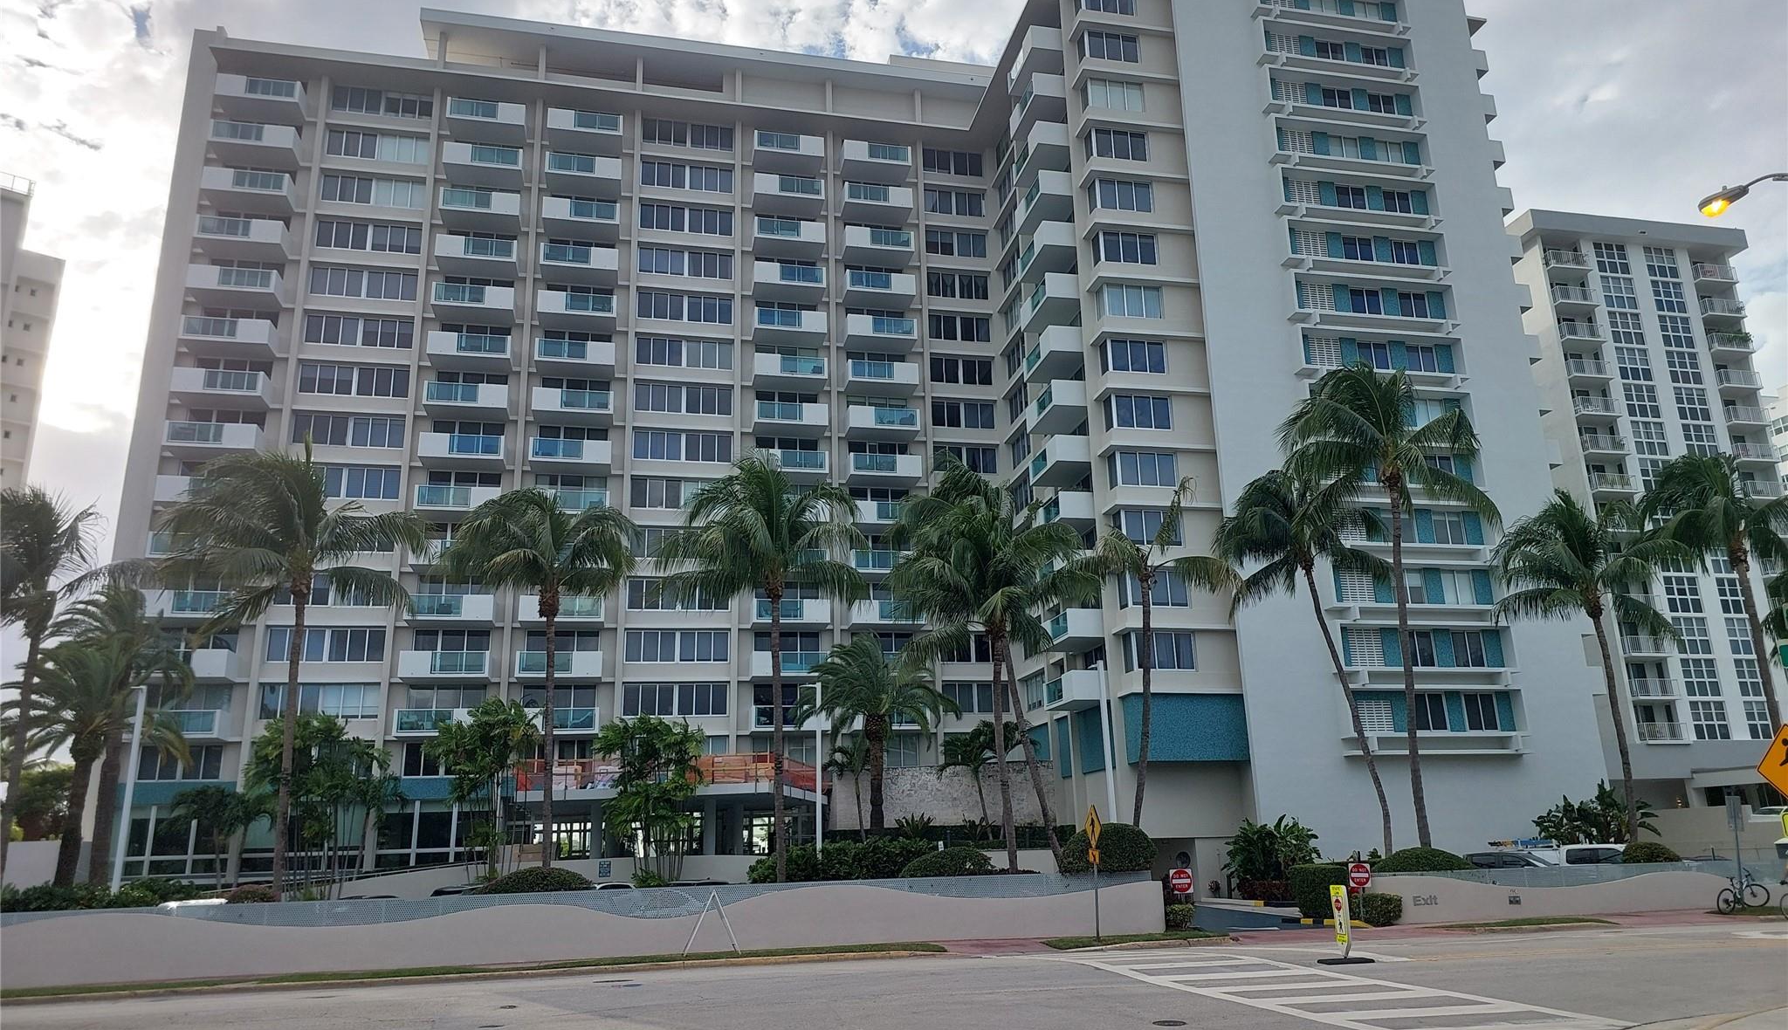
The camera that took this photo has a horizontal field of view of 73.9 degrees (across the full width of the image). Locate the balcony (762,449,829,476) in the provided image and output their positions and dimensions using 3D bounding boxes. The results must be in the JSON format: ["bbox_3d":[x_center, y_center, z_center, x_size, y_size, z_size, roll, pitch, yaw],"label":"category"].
[{"bbox_3d":[-5.625,-2.662,63.825,3.980,1.217,1.850,2,-16,-13],"label":"balcony"}]

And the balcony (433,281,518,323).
[{"bbox_3d":[-21.777,-11.057,61.845,4.021,1.212,1.580,2,-16,-13],"label":"balcony"}]

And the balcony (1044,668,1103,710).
[{"bbox_3d":[7.910,7.679,51.595,1.541,1.220,3.880,2,-16,-11],"label":"balcony"}]

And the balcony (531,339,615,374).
[{"bbox_3d":[-16.545,-8.151,61.779,3.969,1.210,1.635,2,-15,-13],"label":"balcony"}]

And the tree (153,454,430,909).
[{"bbox_3d":[-17.128,4.553,33.055,6.948,13.492,6.948,2,-16,-13],"label":"tree"}]

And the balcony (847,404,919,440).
[{"bbox_3d":[-0.660,-4.995,65.062,3.974,1.206,1.580,2,-16,-13],"label":"balcony"}]

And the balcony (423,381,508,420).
[{"bbox_3d":[-21.630,-5.825,60.404,4.003,1.200,1.580,2,-16,-13],"label":"balcony"}]

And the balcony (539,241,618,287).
[{"bbox_3d":[-16.672,-13.326,63.170,3.969,1.210,1.635,2,-15,-13],"label":"balcony"}]

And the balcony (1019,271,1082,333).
[{"bbox_3d":[7.622,-10.279,57.939,1.606,1.220,3.953,2,-16,-11],"label":"balcony"}]

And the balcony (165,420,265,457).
[{"bbox_3d":[-32.773,-3.606,57.480,3.964,1.220,1.628,2,-16,-13],"label":"balcony"}]

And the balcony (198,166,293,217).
[{"bbox_3d":[-32.357,-16.363,59.748,3.841,1.220,1.614,2,-16,-13],"label":"balcony"}]

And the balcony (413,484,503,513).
[{"bbox_3d":[-21.376,-0.576,58.538,3.976,1.210,1.635,2,-15,-13],"label":"balcony"}]

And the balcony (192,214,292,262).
[{"bbox_3d":[-33.032,-14.100,60.341,3.964,1.220,1.628,2,-16,-13],"label":"balcony"}]

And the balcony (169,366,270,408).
[{"bbox_3d":[-32.715,-6.211,57.926,3.979,1.194,1.580,2,-16,-13],"label":"balcony"}]

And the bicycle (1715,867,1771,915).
[{"bbox_3d":[22.965,10.223,32.351,1.700,1.060,0.580,4,-17,-19],"label":"bicycle"}]

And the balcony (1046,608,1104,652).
[{"bbox_3d":[8.012,5.223,53.475,1.607,1.223,3.746,2,-16,-13],"label":"balcony"}]

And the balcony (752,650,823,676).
[{"bbox_3d":[-5.438,7.825,60.979,3.980,1.217,1.850,2,-16,-13],"label":"balcony"}]

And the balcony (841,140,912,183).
[{"bbox_3d":[-1.111,-20.706,69.388,4.033,1.242,1.580,2,-16,-13],"label":"balcony"}]

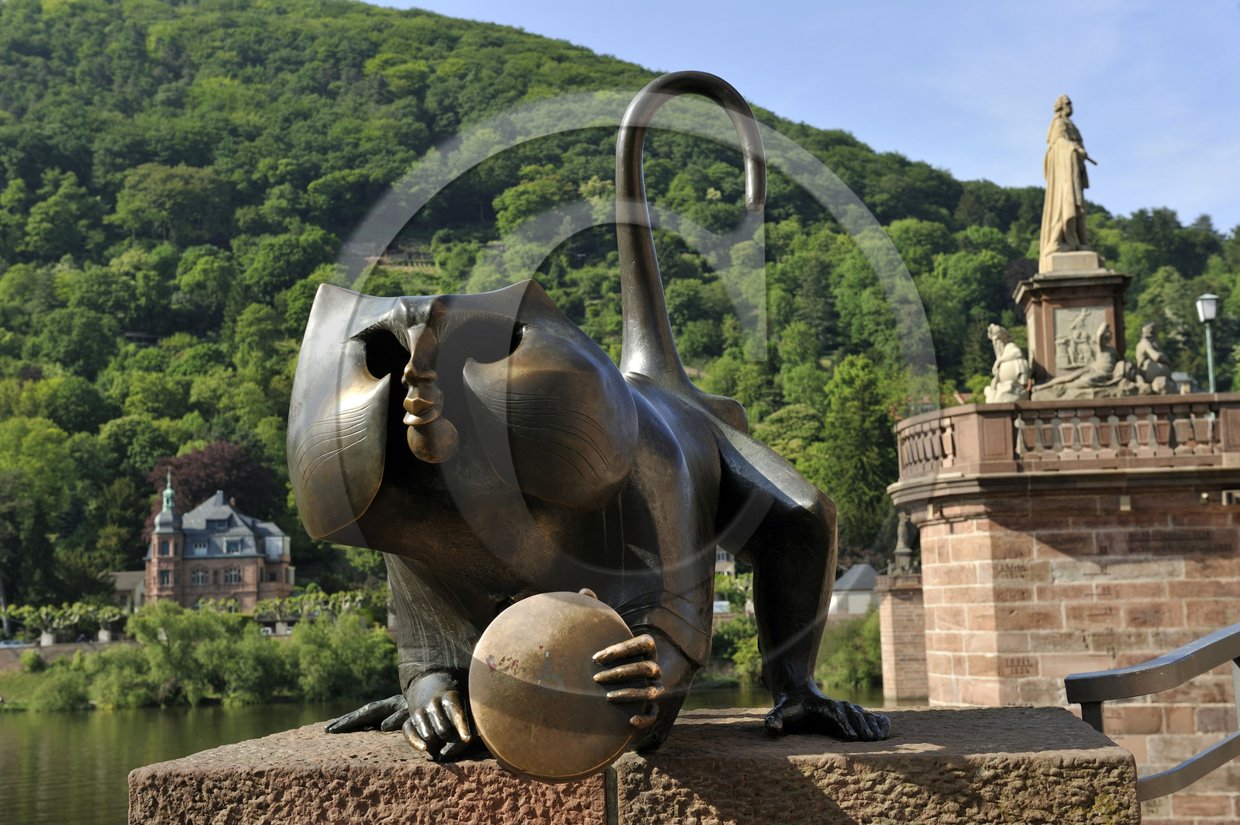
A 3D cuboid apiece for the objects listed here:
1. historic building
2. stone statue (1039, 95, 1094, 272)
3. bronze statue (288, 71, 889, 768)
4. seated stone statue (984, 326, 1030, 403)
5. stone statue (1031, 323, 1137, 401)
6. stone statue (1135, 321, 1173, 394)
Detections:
[{"bbox_3d":[-48.121,16.018,216.000,14.500,17.200,12.500,-2,-7,9],"label":"historic building"},{"bbox_3d":[7.346,-3.756,29.400,0.860,2.820,0.950,-2,-7,11],"label":"stone statue"},{"bbox_3d":[-0.076,-0.030,2.740,0.950,1.070,0.850,-5,-7,25],"label":"bronze statue"},{"bbox_3d":[6.300,-0.767,29.200,0.720,1.330,1.050,-1,-7,1],"label":"seated stone statue"},{"bbox_3d":[7.254,-0.773,28.000,1.640,1.270,0.780,-2,-7,9],"label":"stone statue"},{"bbox_3d":[8.674,-0.848,29.000,0.620,1.280,1.000,-2,-7,8],"label":"stone statue"}]

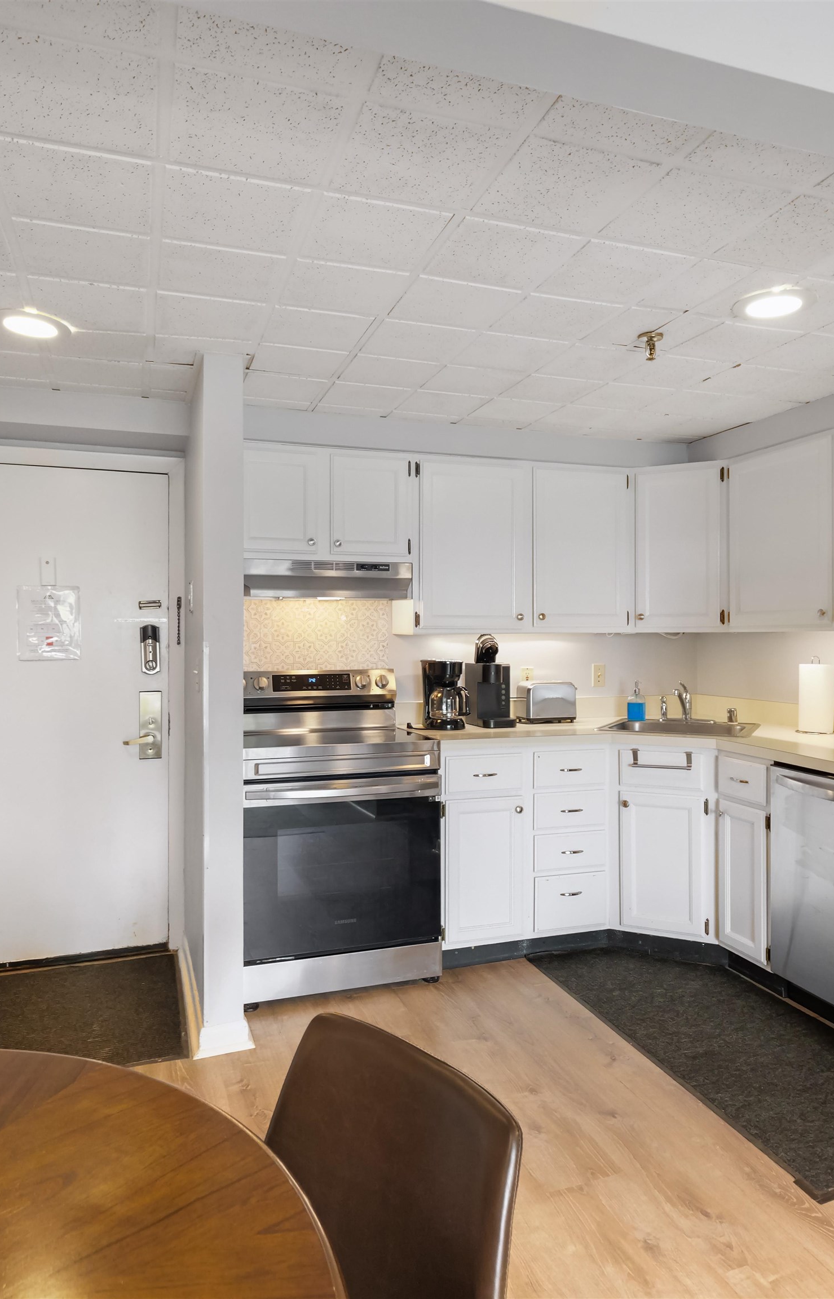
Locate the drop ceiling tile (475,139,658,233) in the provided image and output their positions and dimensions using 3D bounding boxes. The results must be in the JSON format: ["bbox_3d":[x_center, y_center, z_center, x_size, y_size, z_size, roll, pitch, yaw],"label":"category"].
[{"bbox_3d":[0.291,-0.933,1.615,0.282,0.020,0.285,-1,1,-19],"label":"drop ceiling tile"}]

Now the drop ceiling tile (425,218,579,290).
[{"bbox_3d":[0.191,-0.930,1.877,0.290,0.020,0.290,-1,2,-19],"label":"drop ceiling tile"}]

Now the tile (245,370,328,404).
[{"bbox_3d":[-0.502,-0.963,2.933,0.295,0.018,0.295,0,1,-19],"label":"tile"}]

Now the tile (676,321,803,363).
[{"bbox_3d":[0.975,-0.945,2.485,0.280,0.020,0.280,0,1,-19],"label":"tile"}]

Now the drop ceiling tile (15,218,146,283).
[{"bbox_3d":[-0.779,-0.936,1.896,0.280,0.020,0.280,0,1,-19],"label":"drop ceiling tile"}]

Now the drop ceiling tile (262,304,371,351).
[{"bbox_3d":[-0.305,-0.943,2.390,0.280,0.020,0.280,0,1,-19],"label":"drop ceiling tile"}]

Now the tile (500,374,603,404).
[{"bbox_3d":[0.489,-0.965,2.958,0.282,0.020,0.285,-1,1,-19],"label":"tile"}]

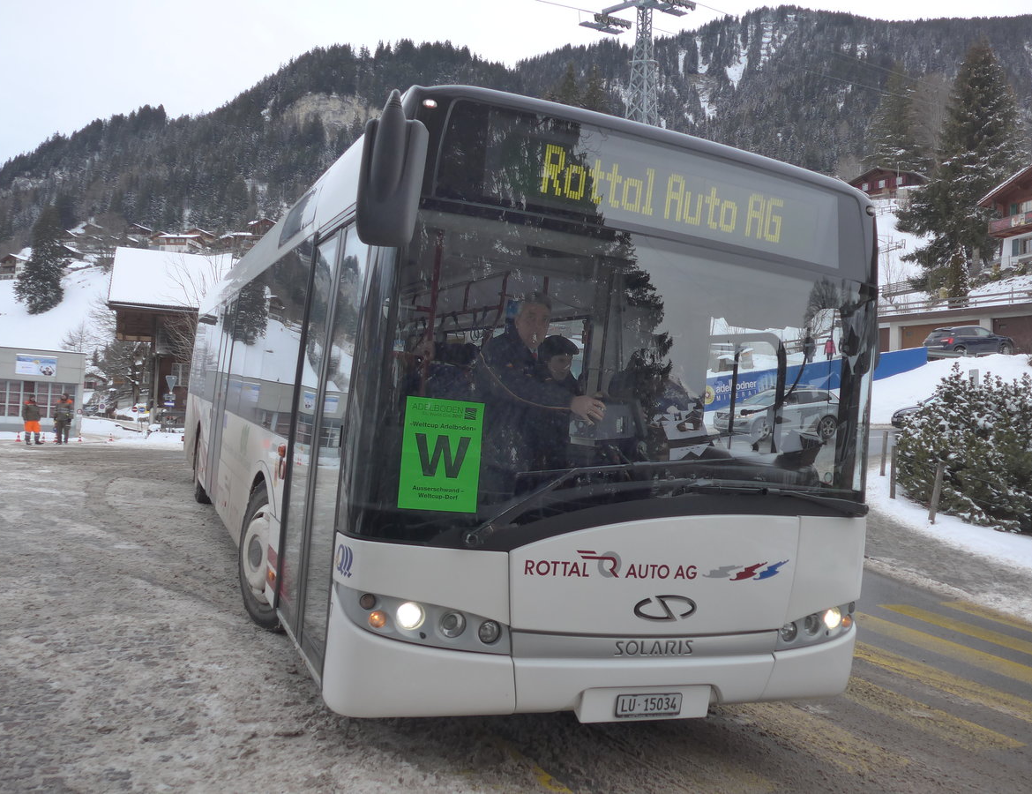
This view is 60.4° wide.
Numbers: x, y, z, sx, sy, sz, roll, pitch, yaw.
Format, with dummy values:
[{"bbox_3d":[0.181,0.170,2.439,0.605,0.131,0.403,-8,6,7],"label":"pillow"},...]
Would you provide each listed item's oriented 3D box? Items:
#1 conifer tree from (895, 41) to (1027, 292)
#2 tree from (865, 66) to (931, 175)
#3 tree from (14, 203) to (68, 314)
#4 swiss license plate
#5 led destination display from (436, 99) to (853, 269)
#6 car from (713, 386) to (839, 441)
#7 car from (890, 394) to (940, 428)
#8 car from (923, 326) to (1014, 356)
[{"bbox_3d":[32.309,-16.902,64.000,9.200,17.400,9.200,2,-2,0],"label":"conifer tree"},{"bbox_3d":[52.730,-36.832,122.000,9.200,17.700,9.200,2,-2,0],"label":"tree"},{"bbox_3d":[-83.028,-24.130,155.000,9.400,19.300,9.400,2,-2,0],"label":"tree"},{"bbox_3d":[0.538,1.242,3.573,0.305,0.085,0.015,6,0,-23],"label":"swiss license plate"},{"bbox_3d":[0.636,-0.864,3.764,1.890,0.380,0.090,6,-11,-23],"label":"led destination display"},{"bbox_3d":[8.150,0.540,27.500,4.650,1.490,1.820,3,-3,-31],"label":"car"},{"bbox_3d":[14.900,0.540,29.800,4.400,1.480,1.800,2,-3,-14],"label":"car"},{"bbox_3d":[22.941,-2.775,45.000,4.500,1.630,1.860,2,-3,-10],"label":"car"}]

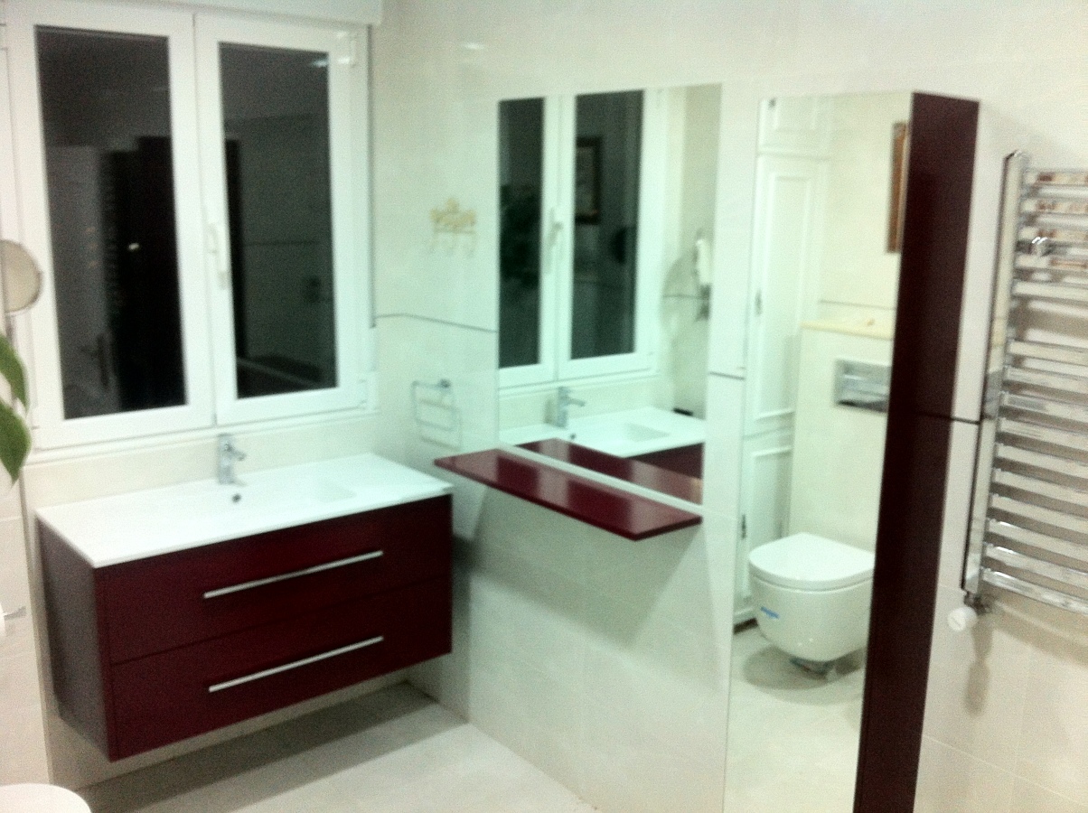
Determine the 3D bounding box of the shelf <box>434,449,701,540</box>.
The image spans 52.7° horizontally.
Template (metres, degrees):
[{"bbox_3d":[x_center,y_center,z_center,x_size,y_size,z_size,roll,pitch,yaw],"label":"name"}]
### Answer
[{"bbox_3d":[0.034,0.213,2.829,0.219,0.018,0.805,-9,15,-38],"label":"shelf"}]

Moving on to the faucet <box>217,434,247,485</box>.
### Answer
[{"bbox_3d":[-0.885,0.161,3.125,0.045,0.145,0.147,-9,15,-38],"label":"faucet"}]

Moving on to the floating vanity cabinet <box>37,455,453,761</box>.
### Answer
[{"bbox_3d":[-0.803,0.508,3.087,1.000,0.517,0.472,-9,15,-38],"label":"floating vanity cabinet"}]

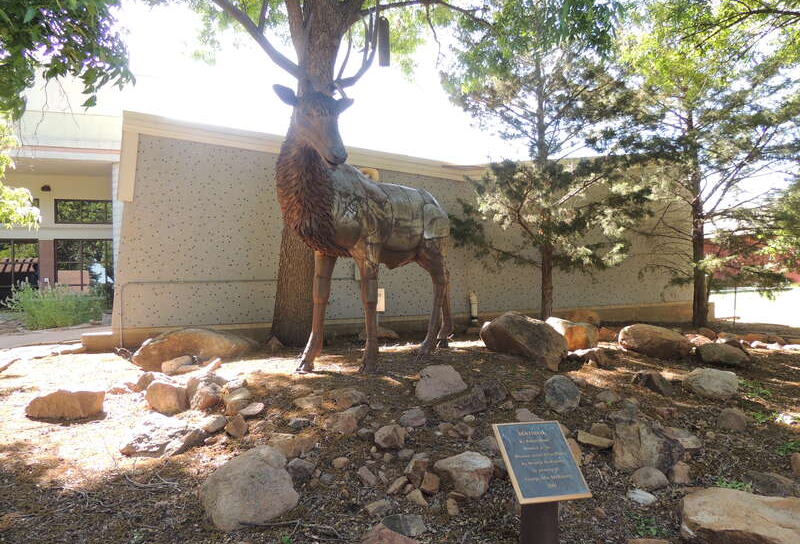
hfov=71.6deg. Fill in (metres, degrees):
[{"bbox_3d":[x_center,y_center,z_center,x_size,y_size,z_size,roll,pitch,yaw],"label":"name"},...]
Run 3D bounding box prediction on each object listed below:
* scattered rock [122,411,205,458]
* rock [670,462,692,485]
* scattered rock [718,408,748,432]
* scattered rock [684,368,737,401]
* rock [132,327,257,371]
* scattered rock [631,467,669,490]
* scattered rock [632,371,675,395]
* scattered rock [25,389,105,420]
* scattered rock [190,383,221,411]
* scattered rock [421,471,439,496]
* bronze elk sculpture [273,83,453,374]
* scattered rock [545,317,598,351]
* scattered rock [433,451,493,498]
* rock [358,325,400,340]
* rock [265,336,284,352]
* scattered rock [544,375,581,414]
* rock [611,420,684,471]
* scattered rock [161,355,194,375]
[{"bbox_3d":[-1.734,1.186,4.050,0.600,0.240,0.420,0,-2,-23],"label":"scattered rock"},{"bbox_3d":[1.791,1.282,3.530,0.135,0.130,0.120,-2,-2,27],"label":"rock"},{"bbox_3d":[2.345,1.044,3.900,0.211,0.161,0.169,0,0,31],"label":"scattered rock"},{"bbox_3d":[2.752,0.994,4.900,0.460,0.250,0.360,-2,-2,29],"label":"scattered rock"},{"bbox_3d":[-2.056,0.765,5.550,1.170,0.410,0.620,0,0,-20],"label":"rock"},{"bbox_3d":[1.525,1.262,3.391,0.232,0.125,0.180,0,0,24],"label":"scattered rock"},{"bbox_3d":[2.123,0.934,4.646,0.352,0.191,0.246,0,0,0],"label":"scattered rock"},{"bbox_3d":[-2.680,1.058,4.430,0.639,0.202,0.383,0,0,0],"label":"scattered rock"},{"bbox_3d":[-1.542,0.987,4.398,0.238,0.196,0.214,0,0,0],"label":"scattered rock"},{"bbox_3d":[0.183,1.271,3.333,0.120,0.110,0.110,0,0,3],"label":"scattered rock"},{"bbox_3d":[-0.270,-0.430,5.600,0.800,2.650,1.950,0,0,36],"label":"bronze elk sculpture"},{"bbox_3d":[1.974,0.732,6.500,0.660,0.370,0.480,0,0,17],"label":"scattered rock"},{"bbox_3d":[0.398,1.289,3.530,0.370,0.270,0.300,-1,-2,6],"label":"scattered rock"},{"bbox_3d":[-0.300,0.844,7.734,0.558,0.201,0.390,0,0,0],"label":"rock"},{"bbox_3d":[-1.349,0.780,5.965,0.215,0.170,0.161,0,0,-13],"label":"rock"},{"bbox_3d":[1.227,0.925,4.189,0.272,0.260,0.220,0,0,16],"label":"scattered rock"},{"bbox_3d":[1.702,1.195,3.800,0.460,0.300,0.330,-2,-2,24],"label":"rock"},{"bbox_3d":[-2.026,0.842,5.050,0.310,0.155,0.210,0,0,-22],"label":"scattered rock"}]

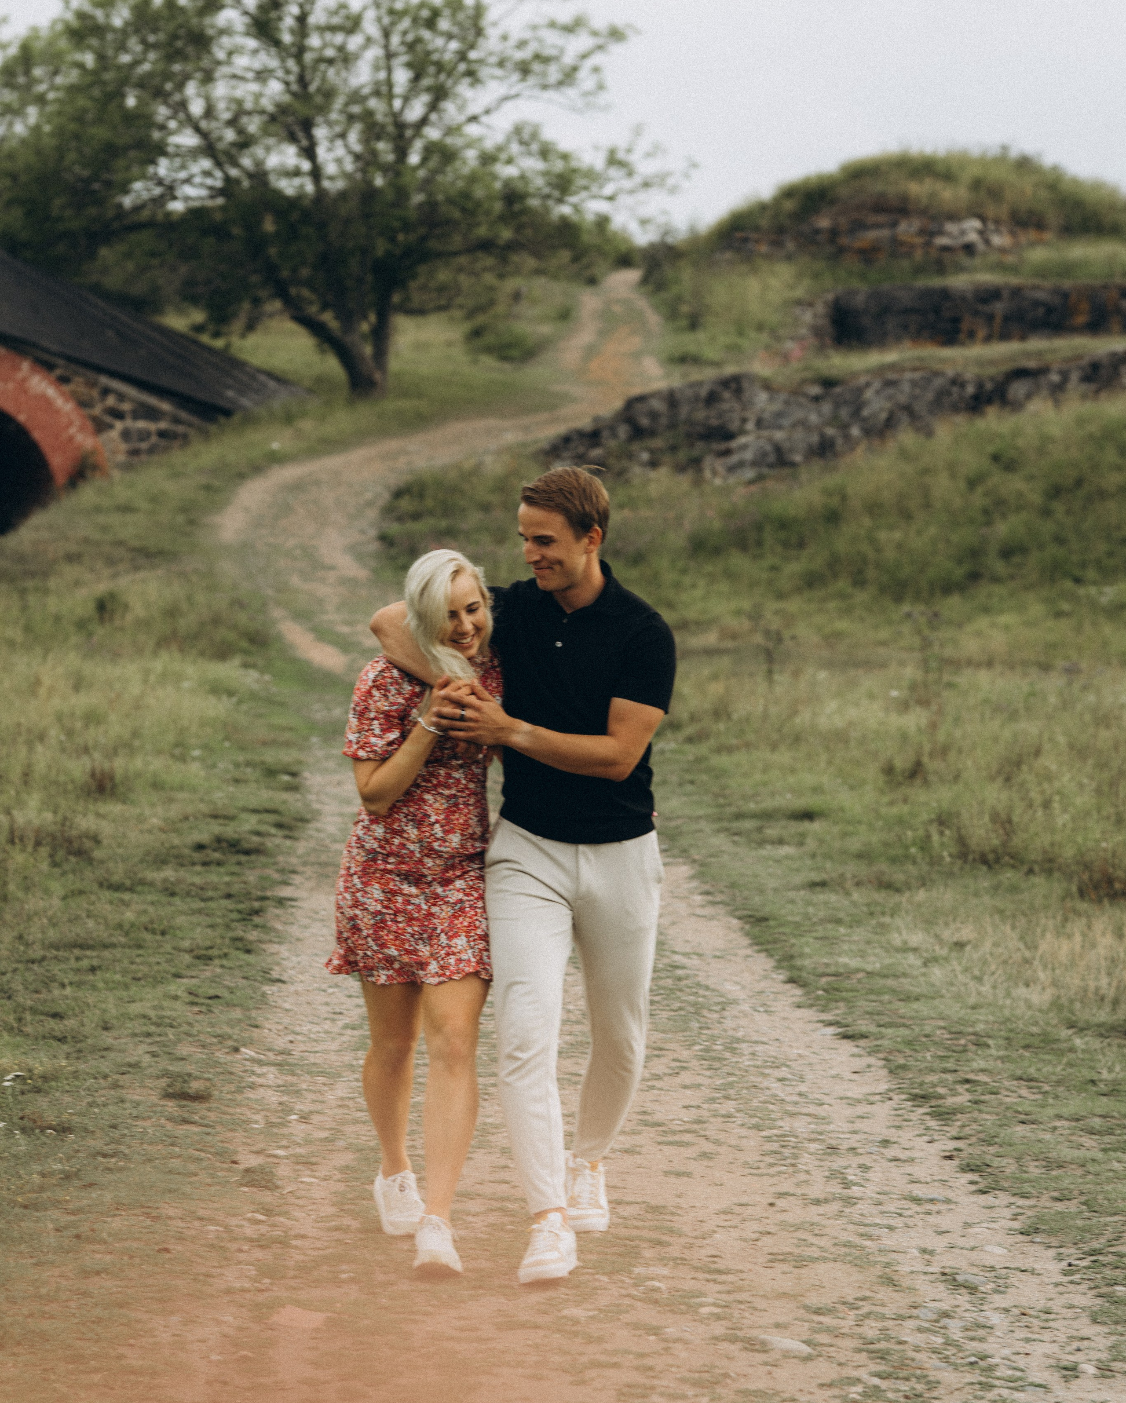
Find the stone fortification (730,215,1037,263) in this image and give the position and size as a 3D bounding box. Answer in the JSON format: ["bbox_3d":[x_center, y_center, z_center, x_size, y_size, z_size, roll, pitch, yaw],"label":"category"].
[{"bbox_3d":[4.977,-7.181,62.000,4.700,0.720,1.600,0,2,7],"label":"stone fortification"}]

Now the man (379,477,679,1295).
[{"bbox_3d":[-0.088,0.362,9.080,0.660,1.800,0.750,0,2,12],"label":"man"}]

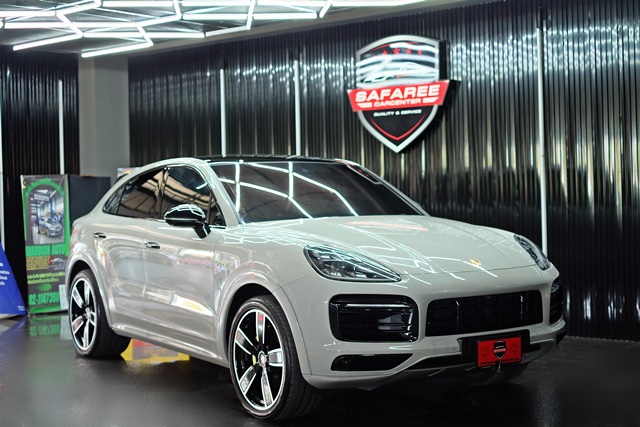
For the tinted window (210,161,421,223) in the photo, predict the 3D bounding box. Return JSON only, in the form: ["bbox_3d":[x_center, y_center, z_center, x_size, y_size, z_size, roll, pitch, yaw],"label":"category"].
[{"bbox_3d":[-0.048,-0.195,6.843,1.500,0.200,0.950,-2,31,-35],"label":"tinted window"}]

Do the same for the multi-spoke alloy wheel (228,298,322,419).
[{"bbox_3d":[-0.277,0.870,5.745,0.285,0.760,0.760,-2,1,-35],"label":"multi-spoke alloy wheel"}]

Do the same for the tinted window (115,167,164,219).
[{"bbox_3d":[-1.330,-0.163,7.258,0.110,0.410,0.820,20,-11,-33],"label":"tinted window"}]

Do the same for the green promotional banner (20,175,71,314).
[{"bbox_3d":[-3.262,0.371,11.285,0.570,1.640,0.100,-2,1,-27],"label":"green promotional banner"}]

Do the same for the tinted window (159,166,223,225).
[{"bbox_3d":[-0.882,-0.143,6.644,0.110,0.460,1.120,20,-11,-33],"label":"tinted window"}]

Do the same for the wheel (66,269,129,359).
[{"bbox_3d":[-1.917,0.852,8.130,0.300,0.758,0.758,-2,1,-35],"label":"wheel"}]

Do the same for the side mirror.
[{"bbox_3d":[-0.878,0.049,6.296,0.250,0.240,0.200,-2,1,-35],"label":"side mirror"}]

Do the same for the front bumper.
[{"bbox_3d":[0.769,0.650,5.700,1.950,0.640,0.660,-2,1,-35],"label":"front bumper"}]

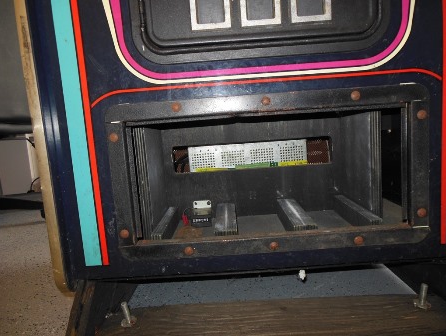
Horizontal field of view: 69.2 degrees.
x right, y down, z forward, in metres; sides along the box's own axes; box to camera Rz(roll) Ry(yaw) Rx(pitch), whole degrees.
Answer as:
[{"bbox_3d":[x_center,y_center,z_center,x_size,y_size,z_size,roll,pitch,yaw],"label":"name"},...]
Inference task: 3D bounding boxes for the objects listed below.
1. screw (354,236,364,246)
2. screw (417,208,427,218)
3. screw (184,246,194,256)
[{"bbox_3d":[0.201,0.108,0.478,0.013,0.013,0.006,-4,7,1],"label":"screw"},{"bbox_3d":[0.291,0.066,0.472,0.013,0.013,0.006,-4,7,1],"label":"screw"},{"bbox_3d":[-0.050,0.124,0.481,0.013,0.013,0.006,-4,7,1],"label":"screw"}]

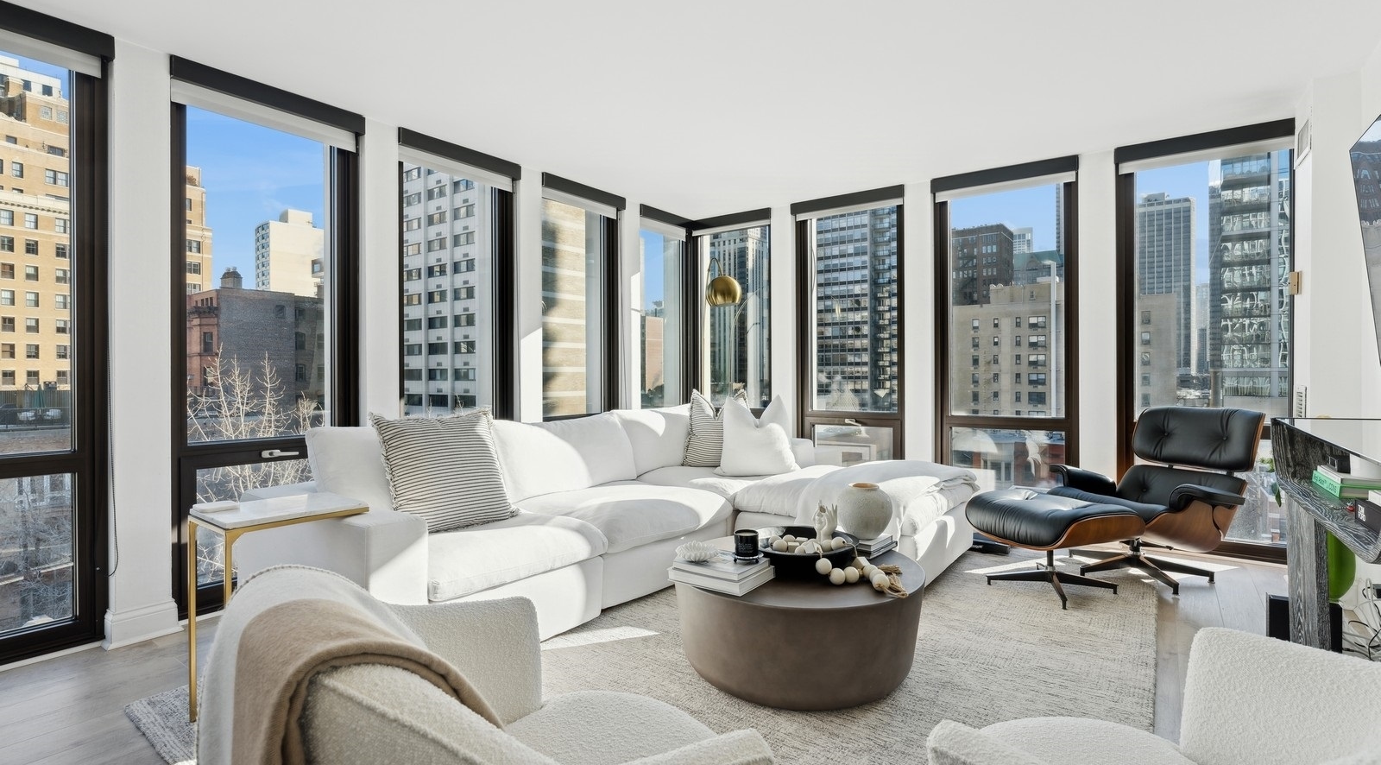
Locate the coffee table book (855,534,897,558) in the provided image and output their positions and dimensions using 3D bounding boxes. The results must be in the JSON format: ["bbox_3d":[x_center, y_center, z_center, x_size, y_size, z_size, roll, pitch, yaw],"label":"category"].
[{"bbox_3d":[0.687,0.641,2.462,0.190,0.053,0.225,1,1,38],"label":"coffee table book"}]

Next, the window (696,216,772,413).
[{"bbox_3d":[0.362,-0.227,5.421,0.804,2.380,0.140,1,1,38],"label":"window"}]

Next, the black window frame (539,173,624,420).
[{"bbox_3d":[-0.773,-0.216,4.519,0.140,2.380,0.816,1,1,38],"label":"black window frame"}]

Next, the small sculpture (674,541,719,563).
[{"bbox_3d":[0.024,0.567,2.060,0.145,0.062,0.145,0,1,0],"label":"small sculpture"}]

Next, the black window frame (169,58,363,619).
[{"bbox_3d":[-1.940,-0.172,2.873,0.150,2.351,0.764,0,0,39],"label":"black window frame"}]

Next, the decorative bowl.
[{"bbox_3d":[0.436,0.643,2.332,0.382,0.098,0.382,0,0,0],"label":"decorative bowl"}]

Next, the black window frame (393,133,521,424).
[{"bbox_3d":[-1.351,-0.179,3.597,0.150,2.351,0.728,0,0,39],"label":"black window frame"}]

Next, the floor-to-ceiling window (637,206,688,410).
[{"bbox_3d":[-0.193,-0.193,5.021,0.150,2.351,0.666,0,0,39],"label":"floor-to-ceiling window"}]

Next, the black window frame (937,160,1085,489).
[{"bbox_3d":[2.076,-0.191,4.103,0.887,2.380,0.140,1,1,38],"label":"black window frame"}]

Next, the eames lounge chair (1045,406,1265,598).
[{"bbox_3d":[2.424,0.578,3.277,0.860,0.862,0.830,0,0,-18],"label":"eames lounge chair"}]

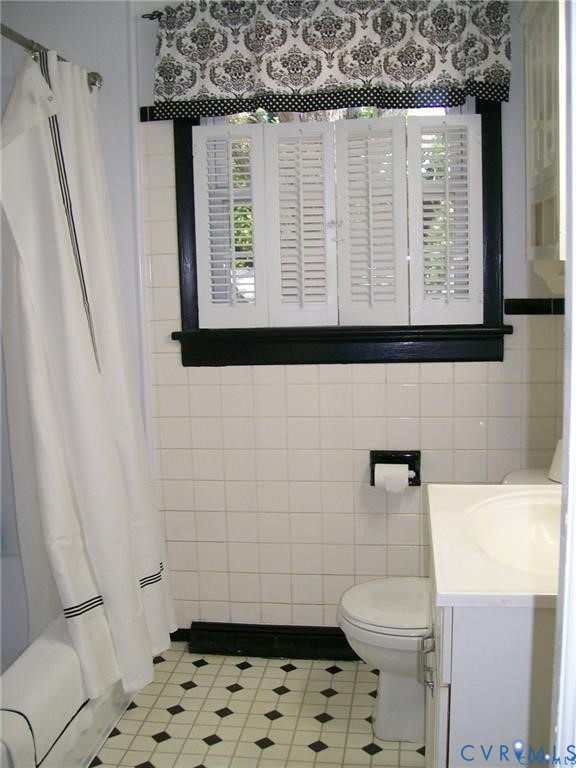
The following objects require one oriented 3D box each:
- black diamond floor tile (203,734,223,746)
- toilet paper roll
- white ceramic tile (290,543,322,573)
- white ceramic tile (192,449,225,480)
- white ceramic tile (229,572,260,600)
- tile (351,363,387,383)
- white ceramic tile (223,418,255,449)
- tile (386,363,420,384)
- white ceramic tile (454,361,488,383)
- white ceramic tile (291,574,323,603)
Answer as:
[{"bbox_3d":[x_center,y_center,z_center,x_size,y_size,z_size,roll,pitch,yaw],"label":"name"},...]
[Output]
[{"bbox_3d":[-0.207,0.986,2.204,0.041,0.006,0.041,-7,9,-37],"label":"black diamond floor tile"},{"bbox_3d":[0.337,0.303,2.594,0.106,0.086,0.086,-1,8,8],"label":"toilet paper roll"},{"bbox_3d":[0.065,0.597,2.736,0.108,0.108,0.010,-1,8,8],"label":"white ceramic tile"},{"bbox_3d":[-0.270,0.277,2.752,0.109,0.108,0.009,0,7,8],"label":"white ceramic tile"},{"bbox_3d":[-0.148,0.708,2.779,0.108,0.108,0.010,0,9,8],"label":"white ceramic tile"},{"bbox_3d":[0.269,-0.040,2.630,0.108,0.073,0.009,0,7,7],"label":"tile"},{"bbox_3d":[-0.163,0.166,2.696,0.108,0.108,0.010,0,9,8],"label":"white ceramic tile"},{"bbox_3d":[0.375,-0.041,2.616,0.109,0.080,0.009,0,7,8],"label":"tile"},{"bbox_3d":[0.587,-0.038,2.556,0.108,0.070,0.009,0,8,8],"label":"white ceramic tile"},{"bbox_3d":[0.068,0.711,2.760,0.109,0.108,0.009,0,7,8],"label":"white ceramic tile"}]

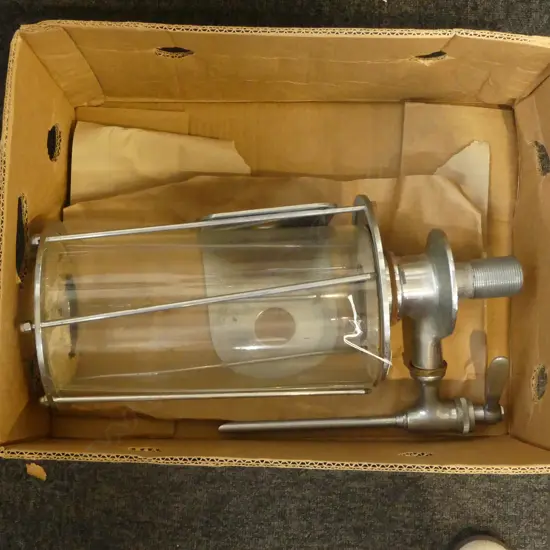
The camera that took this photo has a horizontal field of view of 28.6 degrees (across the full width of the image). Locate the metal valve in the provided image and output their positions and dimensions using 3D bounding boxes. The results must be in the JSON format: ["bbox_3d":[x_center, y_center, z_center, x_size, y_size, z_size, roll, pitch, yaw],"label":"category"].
[{"bbox_3d":[0.096,0.068,1.107,0.318,0.111,0.222,-3,98,0],"label":"metal valve"}]

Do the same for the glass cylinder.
[{"bbox_3d":[-0.061,0.029,1.100,0.327,0.188,0.188,-4,83,0],"label":"glass cylinder"}]

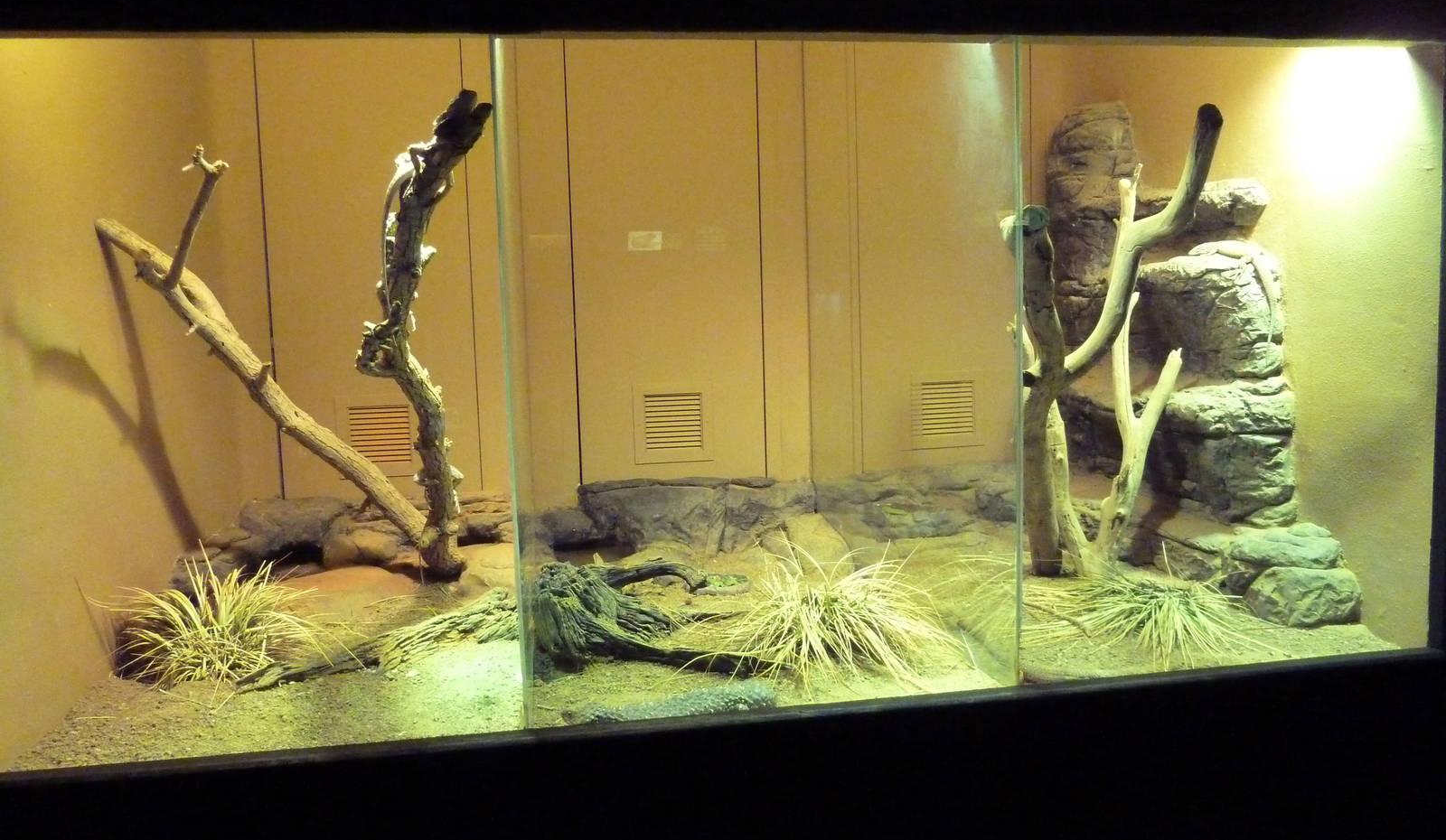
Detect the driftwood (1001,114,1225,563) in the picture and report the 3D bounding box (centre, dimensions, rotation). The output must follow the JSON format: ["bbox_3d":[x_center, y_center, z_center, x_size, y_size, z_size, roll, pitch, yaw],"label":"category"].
[{"bbox_3d":[1.190,-0.235,3.200,0.640,1.440,0.470,-2,5,-3],"label":"driftwood"}]

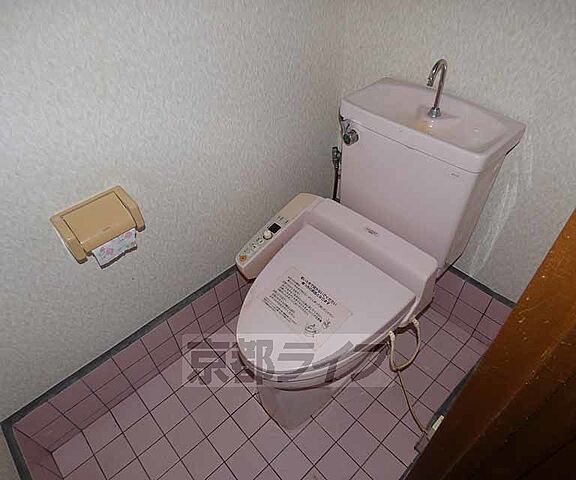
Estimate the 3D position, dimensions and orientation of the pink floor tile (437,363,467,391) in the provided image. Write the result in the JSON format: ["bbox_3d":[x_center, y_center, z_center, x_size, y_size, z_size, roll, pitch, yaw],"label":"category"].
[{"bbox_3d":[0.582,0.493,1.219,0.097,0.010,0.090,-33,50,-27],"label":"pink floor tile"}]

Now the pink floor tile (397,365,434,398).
[{"bbox_3d":[0.446,0.497,1.226,0.097,0.010,0.097,-33,50,-27],"label":"pink floor tile"}]

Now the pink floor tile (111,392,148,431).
[{"bbox_3d":[-0.545,0.594,1.197,0.098,0.010,0.098,-34,52,-28],"label":"pink floor tile"}]

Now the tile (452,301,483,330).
[{"bbox_3d":[0.681,0.283,1.315,0.010,0.097,0.097,-33,50,-27],"label":"tile"}]

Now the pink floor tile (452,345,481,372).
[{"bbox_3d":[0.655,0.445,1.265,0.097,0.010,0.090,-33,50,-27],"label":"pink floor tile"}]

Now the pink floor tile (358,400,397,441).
[{"bbox_3d":[0.299,0.599,1.146,0.098,0.010,0.098,-34,52,-28],"label":"pink floor tile"}]

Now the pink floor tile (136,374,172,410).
[{"bbox_3d":[-0.472,0.550,1.247,0.097,0.010,0.097,-33,50,-27],"label":"pink floor tile"}]

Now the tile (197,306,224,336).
[{"bbox_3d":[-0.294,0.317,1.345,0.098,0.118,0.010,-34,52,-28],"label":"tile"}]

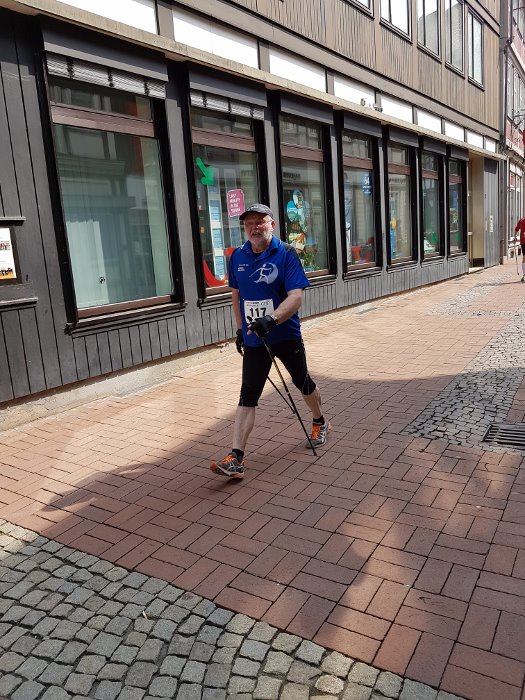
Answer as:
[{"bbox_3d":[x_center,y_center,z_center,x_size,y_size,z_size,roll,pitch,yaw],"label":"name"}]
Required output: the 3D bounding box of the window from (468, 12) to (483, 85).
[{"bbox_3d":[5.999,-8.417,14.775,0.120,1.623,1.337,5,14,37],"label":"window"}]

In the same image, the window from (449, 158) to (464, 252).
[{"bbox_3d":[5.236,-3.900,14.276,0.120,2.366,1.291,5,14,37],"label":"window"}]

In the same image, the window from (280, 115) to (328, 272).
[{"bbox_3d":[0.680,-2.442,8.510,0.120,2.423,1.326,5,14,37],"label":"window"}]

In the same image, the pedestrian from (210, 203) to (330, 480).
[{"bbox_3d":[0.041,-0.082,3.496,0.650,1.760,1.020,5,14,37],"label":"pedestrian"}]

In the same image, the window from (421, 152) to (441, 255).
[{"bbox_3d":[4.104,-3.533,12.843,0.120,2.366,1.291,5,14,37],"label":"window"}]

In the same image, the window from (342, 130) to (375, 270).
[{"bbox_3d":[1.849,-2.809,9.989,0.120,2.400,1.303,5,14,37],"label":"window"}]

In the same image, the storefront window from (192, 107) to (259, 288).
[{"bbox_3d":[-0.440,-1.999,7.102,0.120,2.240,1.280,5,14,37],"label":"storefront window"}]

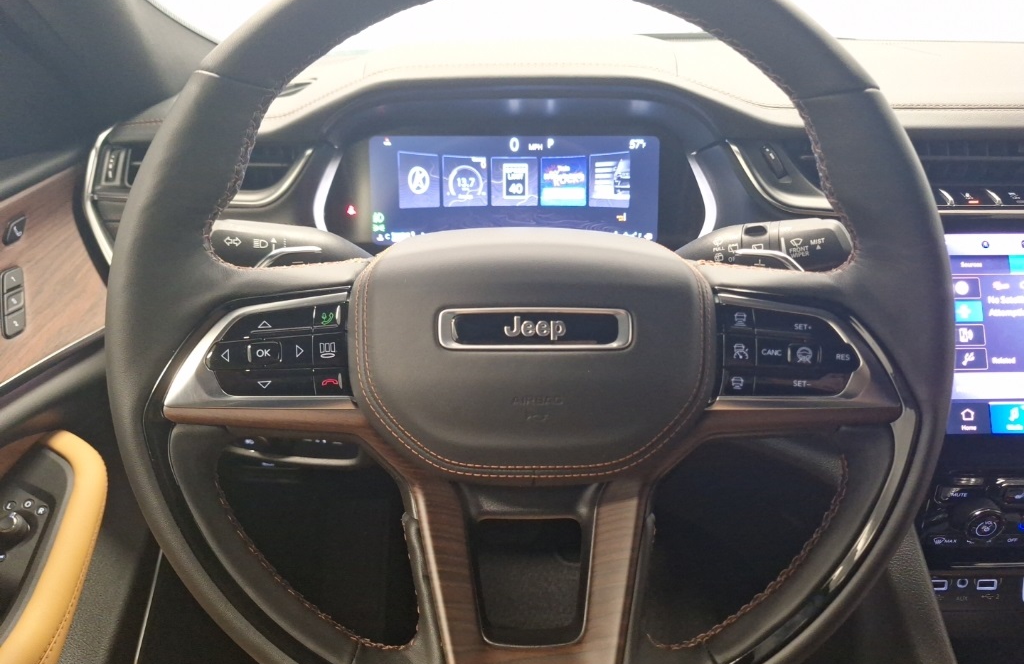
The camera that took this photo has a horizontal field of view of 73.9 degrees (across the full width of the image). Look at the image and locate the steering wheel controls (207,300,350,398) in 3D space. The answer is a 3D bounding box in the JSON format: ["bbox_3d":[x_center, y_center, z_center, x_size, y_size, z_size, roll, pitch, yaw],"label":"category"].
[{"bbox_3d":[-0.114,0.009,0.333,0.071,0.048,0.020,0,-5,-4],"label":"steering wheel controls"}]

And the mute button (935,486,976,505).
[{"bbox_3d":[0.305,0.112,0.468,0.029,0.014,0.010,0,-12,0],"label":"mute button"}]

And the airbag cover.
[{"bbox_3d":[0.010,0.011,0.326,0.174,0.122,0.050,0,5,1],"label":"airbag cover"}]

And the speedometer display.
[{"bbox_3d":[0.002,-0.120,0.578,0.245,0.092,0.020,0,7,0],"label":"speedometer display"}]

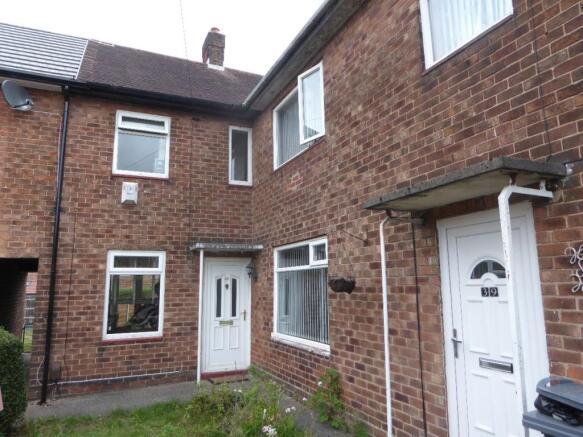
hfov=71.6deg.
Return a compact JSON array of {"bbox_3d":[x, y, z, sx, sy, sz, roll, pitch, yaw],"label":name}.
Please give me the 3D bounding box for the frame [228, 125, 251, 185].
[{"bbox_3d":[-1.042,-1.269,8.226,0.495,1.235,0.100,4,-11,-26],"label":"frame"}]

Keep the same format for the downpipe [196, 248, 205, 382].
[{"bbox_3d":[-1.578,1.657,6.995,0.068,2.279,0.060,4,-11,-26],"label":"downpipe"}]

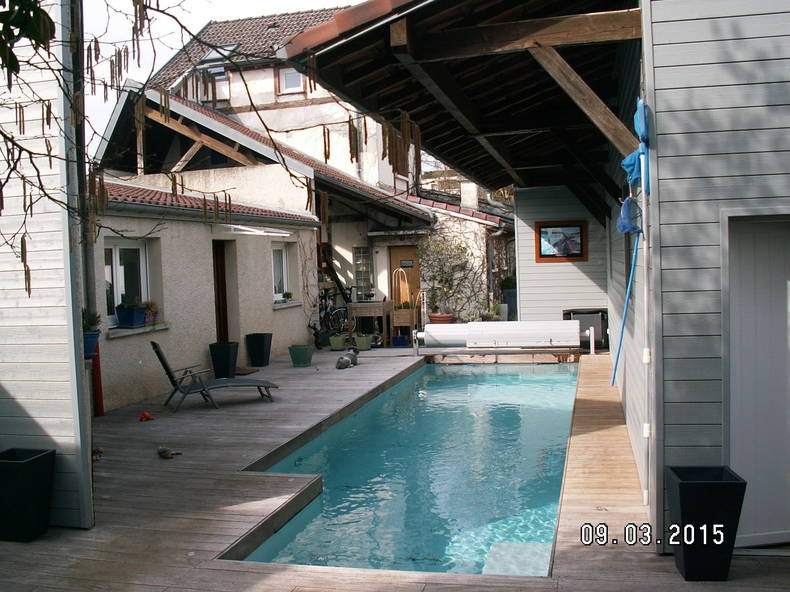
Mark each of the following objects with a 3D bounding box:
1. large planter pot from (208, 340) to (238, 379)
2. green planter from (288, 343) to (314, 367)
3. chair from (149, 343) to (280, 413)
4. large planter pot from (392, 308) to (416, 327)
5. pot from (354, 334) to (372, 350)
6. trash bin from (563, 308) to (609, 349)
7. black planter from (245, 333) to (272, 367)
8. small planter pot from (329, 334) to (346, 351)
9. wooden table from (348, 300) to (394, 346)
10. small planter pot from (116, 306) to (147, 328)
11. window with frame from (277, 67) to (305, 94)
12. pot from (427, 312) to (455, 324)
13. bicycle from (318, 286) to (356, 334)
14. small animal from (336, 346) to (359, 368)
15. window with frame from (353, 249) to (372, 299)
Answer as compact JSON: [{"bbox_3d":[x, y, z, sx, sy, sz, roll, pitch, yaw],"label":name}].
[{"bbox_3d":[-2.541,0.970,11.908,0.320,0.510,0.320,-1,3,14],"label":"large planter pot"},{"bbox_3d":[-1.637,1.067,14.088,0.360,0.350,0.360,-1,3,14],"label":"green planter"},{"bbox_3d":[-2.371,0.975,10.443,1.581,0.881,0.600,-3,3,-25],"label":"chair"},{"bbox_3d":[0.193,0.409,15.440,0.400,0.360,0.420,-1,3,14],"label":"large planter pot"},{"bbox_3d":[-0.595,0.872,15.127,0.320,0.290,0.320,-2,2,0],"label":"pot"},{"bbox_3d":[3.351,0.588,14.008,0.740,0.680,0.600,-1,3,14],"label":"trash bin"},{"bbox_3d":[-2.242,0.905,13.159,0.320,0.510,0.320,-1,3,14],"label":"black planter"},{"bbox_3d":[-1.189,0.971,16.637,0.310,0.290,0.310,-2,3,0],"label":"small planter pot"},{"bbox_3d":[-0.522,0.611,17.082,0.860,0.930,0.500,-1,3,14],"label":"wooden table"},{"bbox_3d":[-3.578,0.291,10.821,0.280,0.260,0.280,-1,3,14],"label":"small planter pot"},{"bbox_3d":[-3.451,-7.135,26.500,0.880,0.900,0.120,-1,3,14],"label":"window with frame"},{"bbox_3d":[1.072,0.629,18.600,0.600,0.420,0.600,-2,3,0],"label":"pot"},{"bbox_3d":[-0.855,0.410,18.700,1.750,1.100,0.580,-1,3,14],"label":"bicycle"},{"bbox_3d":[-0.757,0.972,12.706,0.210,0.310,0.400,0,3,38],"label":"small animal"},{"bbox_3d":[-0.765,-0.530,18.800,0.470,1.300,0.130,-1,3,14],"label":"window with frame"}]

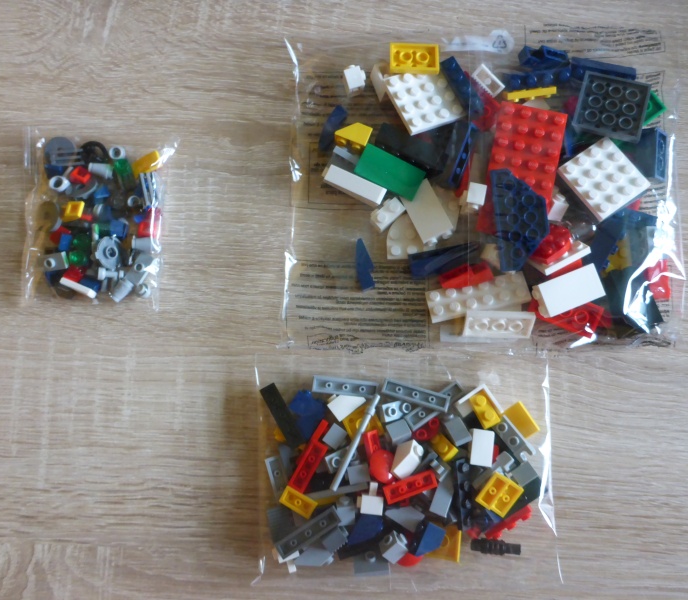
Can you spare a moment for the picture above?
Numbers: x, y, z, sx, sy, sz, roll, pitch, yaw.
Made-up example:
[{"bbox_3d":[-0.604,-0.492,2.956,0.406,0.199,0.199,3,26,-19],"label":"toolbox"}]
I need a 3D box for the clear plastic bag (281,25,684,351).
[{"bbox_3d":[0.069,-0.061,0.317,0.200,0.032,0.168,-1,81,0],"label":"clear plastic bag"}]

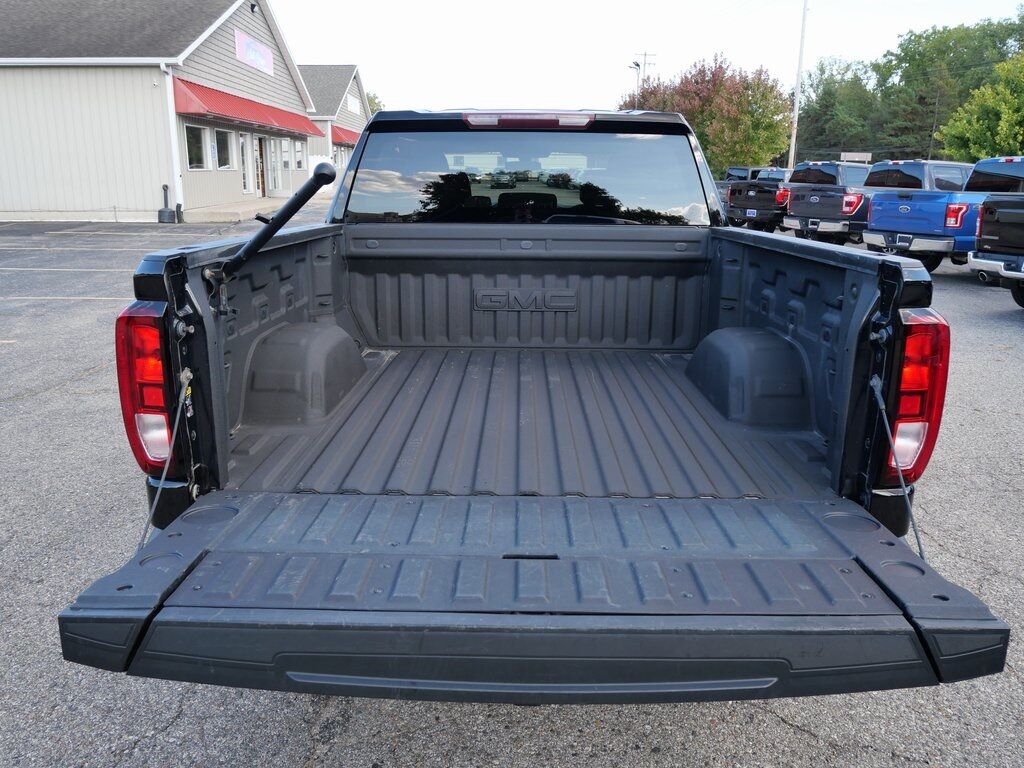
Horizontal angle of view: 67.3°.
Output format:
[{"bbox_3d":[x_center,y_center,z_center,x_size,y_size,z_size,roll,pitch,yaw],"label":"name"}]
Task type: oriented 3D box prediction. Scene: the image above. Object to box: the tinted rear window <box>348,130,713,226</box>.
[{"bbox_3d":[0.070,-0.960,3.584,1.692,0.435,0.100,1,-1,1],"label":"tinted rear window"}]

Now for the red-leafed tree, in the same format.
[{"bbox_3d":[9.708,-12.670,39.025,8.705,7.339,8.096,0,15,0],"label":"red-leafed tree"}]

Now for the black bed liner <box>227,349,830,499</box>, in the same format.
[{"bbox_3d":[0.052,0.054,2.698,1.600,0.080,1.770,1,14,1],"label":"black bed liner"}]

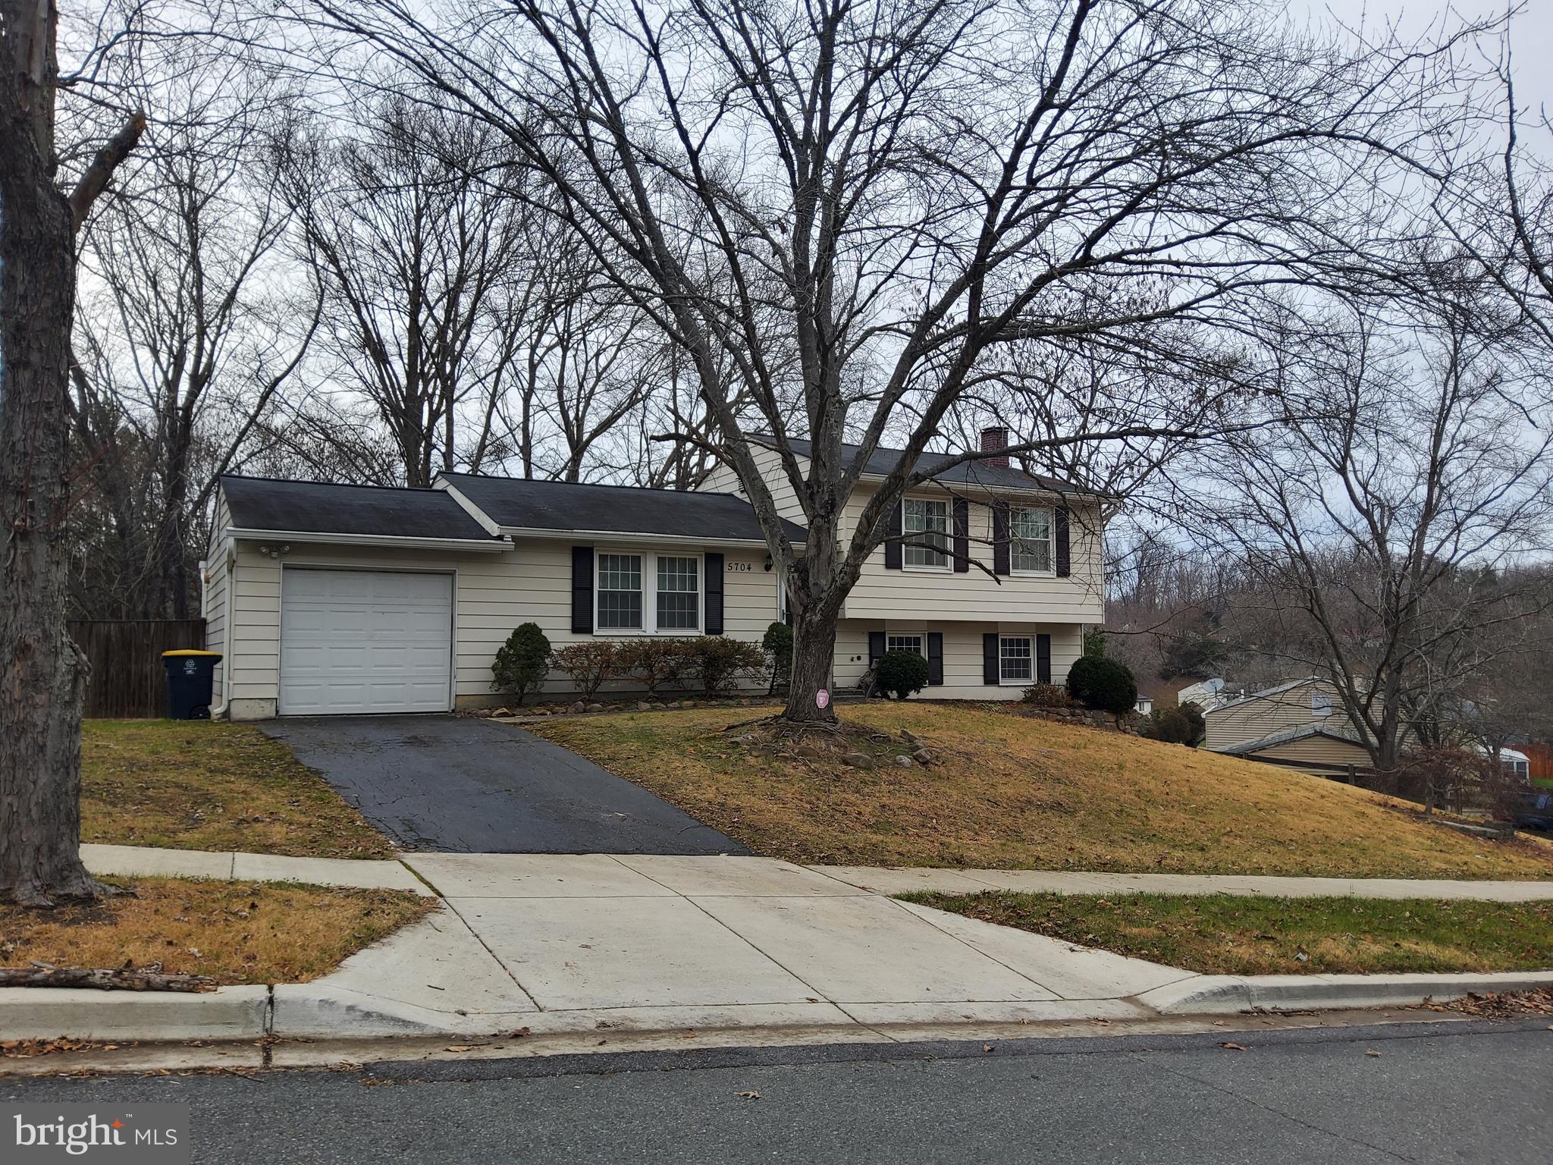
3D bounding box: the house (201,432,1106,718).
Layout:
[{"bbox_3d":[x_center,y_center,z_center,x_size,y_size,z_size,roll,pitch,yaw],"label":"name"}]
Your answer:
[{"bbox_3d":[-2.064,-0.458,23.086,16.489,5.720,7.910,2,-5,-29],"label":"house"}]

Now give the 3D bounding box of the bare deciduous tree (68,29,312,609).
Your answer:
[{"bbox_3d":[-17.602,-6.426,35.000,7.800,19.500,7.500,2,-5,-29],"label":"bare deciduous tree"}]

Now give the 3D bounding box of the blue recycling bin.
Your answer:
[{"bbox_3d":[-8.793,1.539,17.519,0.800,1.060,0.620,2,-5,-29],"label":"blue recycling bin"}]

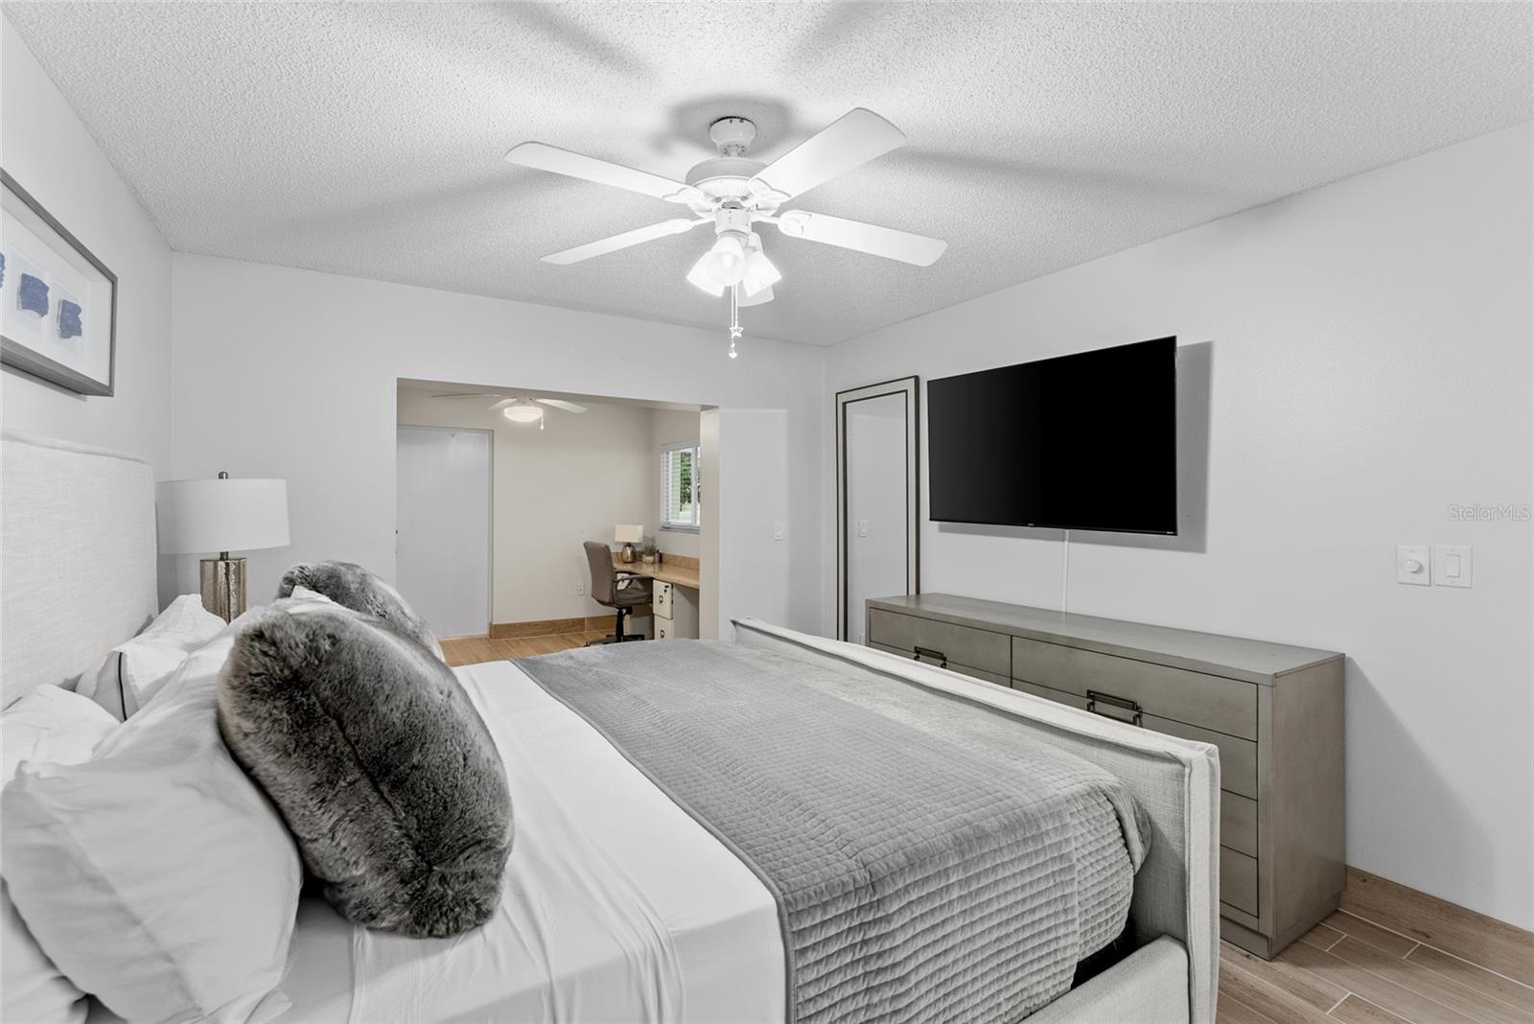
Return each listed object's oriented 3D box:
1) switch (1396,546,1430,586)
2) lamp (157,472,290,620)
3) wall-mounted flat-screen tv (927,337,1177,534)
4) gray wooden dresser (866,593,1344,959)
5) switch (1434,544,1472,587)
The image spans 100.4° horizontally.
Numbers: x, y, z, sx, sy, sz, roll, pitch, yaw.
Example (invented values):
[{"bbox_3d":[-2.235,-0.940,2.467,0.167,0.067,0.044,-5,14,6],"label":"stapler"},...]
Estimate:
[{"bbox_3d":[2.014,0.166,1.997,0.022,0.122,0.075,-1,1,-33],"label":"switch"},{"bbox_3d":[-2.011,0.198,2.380,0.370,0.690,0.370,-1,1,-33],"label":"lamp"},{"bbox_3d":[1.266,-0.317,3.023,0.060,0.770,1.290,-1,2,-33],"label":"wall-mounted flat-screen tv"},{"bbox_3d":[1.224,0.887,2.761,0.523,0.837,1.778,-1,1,-32],"label":"gray wooden dresser"},{"bbox_3d":[2.066,0.163,1.927,0.012,0.124,0.078,-1,1,-33],"label":"switch"}]

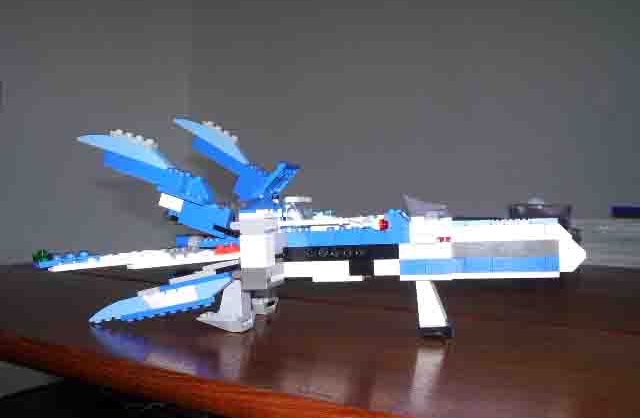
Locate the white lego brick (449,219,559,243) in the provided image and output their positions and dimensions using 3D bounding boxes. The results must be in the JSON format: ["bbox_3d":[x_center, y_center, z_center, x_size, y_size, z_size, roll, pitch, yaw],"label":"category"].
[{"bbox_3d":[0.111,0.014,0.390,0.064,0.013,0.014,-2,-2,10],"label":"white lego brick"}]

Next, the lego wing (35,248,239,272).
[{"bbox_3d":[-0.104,0.029,0.370,0.106,0.011,0.040,-2,1,-22],"label":"lego wing"}]

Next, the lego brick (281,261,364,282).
[{"bbox_3d":[0.003,0.039,0.411,0.050,0.013,0.015,-2,-2,8],"label":"lego brick"}]

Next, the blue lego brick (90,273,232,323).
[{"bbox_3d":[-0.103,0.059,0.428,0.095,0.018,0.016,-11,-3,7],"label":"blue lego brick"}]

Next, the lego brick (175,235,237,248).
[{"bbox_3d":[-0.079,0.022,0.449,0.043,0.009,0.015,-2,-2,8],"label":"lego brick"}]

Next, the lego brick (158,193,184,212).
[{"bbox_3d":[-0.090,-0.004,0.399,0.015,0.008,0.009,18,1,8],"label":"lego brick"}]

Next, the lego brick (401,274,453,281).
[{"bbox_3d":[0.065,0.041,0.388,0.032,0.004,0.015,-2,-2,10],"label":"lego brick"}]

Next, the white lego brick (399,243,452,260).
[{"bbox_3d":[0.064,0.025,0.388,0.032,0.010,0.013,-2,-2,10],"label":"white lego brick"}]

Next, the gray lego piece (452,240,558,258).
[{"bbox_3d":[0.112,0.024,0.395,0.064,0.010,0.013,-2,-2,8],"label":"gray lego piece"}]

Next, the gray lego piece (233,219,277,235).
[{"bbox_3d":[-0.040,0.012,0.406,0.025,0.010,0.016,-2,-2,8],"label":"gray lego piece"}]

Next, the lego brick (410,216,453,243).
[{"bbox_3d":[0.070,0.013,0.406,0.025,0.017,0.020,-2,-2,8],"label":"lego brick"}]

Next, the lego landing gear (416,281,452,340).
[{"bbox_3d":[0.069,0.061,0.389,0.019,0.034,0.015,0,-1,10],"label":"lego landing gear"}]

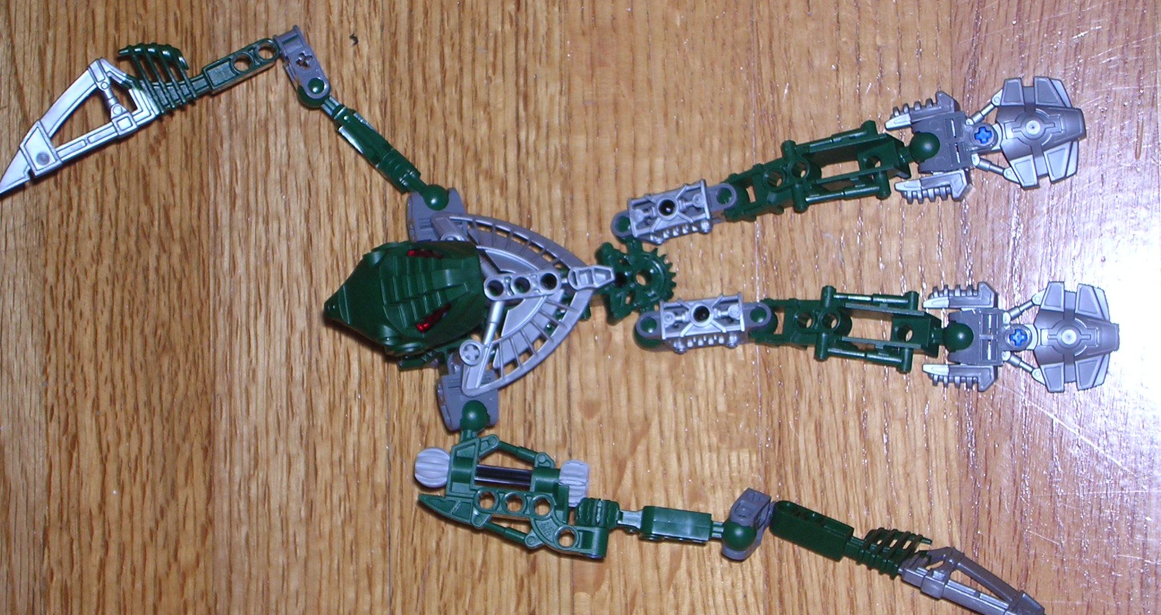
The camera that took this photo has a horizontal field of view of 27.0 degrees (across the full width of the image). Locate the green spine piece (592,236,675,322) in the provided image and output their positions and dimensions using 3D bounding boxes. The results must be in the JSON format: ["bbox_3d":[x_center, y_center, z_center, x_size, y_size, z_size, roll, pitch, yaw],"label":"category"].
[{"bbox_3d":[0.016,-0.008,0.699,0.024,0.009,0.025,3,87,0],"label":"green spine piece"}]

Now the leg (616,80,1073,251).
[{"bbox_3d":[0.074,-0.039,0.689,0.138,0.023,0.031,-11,86,13],"label":"leg"}]

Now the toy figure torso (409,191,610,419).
[{"bbox_3d":[-0.018,-0.004,0.703,0.059,0.037,0.071,-11,86,13],"label":"toy figure torso"}]

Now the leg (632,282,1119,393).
[{"bbox_3d":[0.082,0.008,0.686,0.139,0.023,0.031,0,89,14],"label":"leg"}]

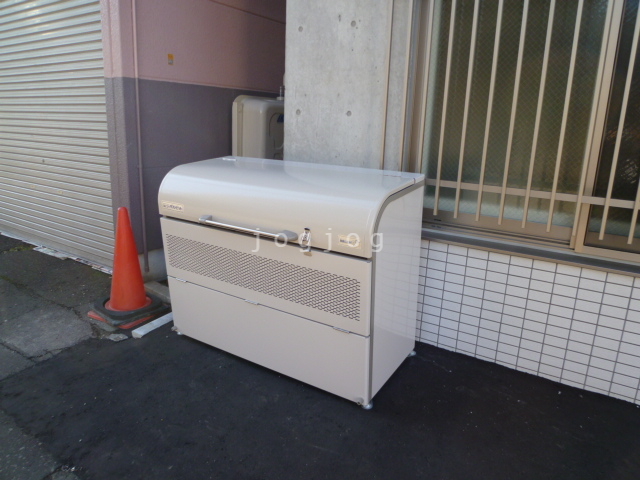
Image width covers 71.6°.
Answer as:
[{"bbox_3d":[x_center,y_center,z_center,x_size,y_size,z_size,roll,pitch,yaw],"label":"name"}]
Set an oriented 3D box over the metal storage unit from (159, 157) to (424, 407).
[{"bbox_3d":[-0.177,0.122,2.307,1.250,0.955,0.540,10,20,32],"label":"metal storage unit"}]

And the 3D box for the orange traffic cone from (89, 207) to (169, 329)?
[{"bbox_3d":[-1.254,0.138,2.875,0.380,0.700,0.380,9,14,29],"label":"orange traffic cone"}]

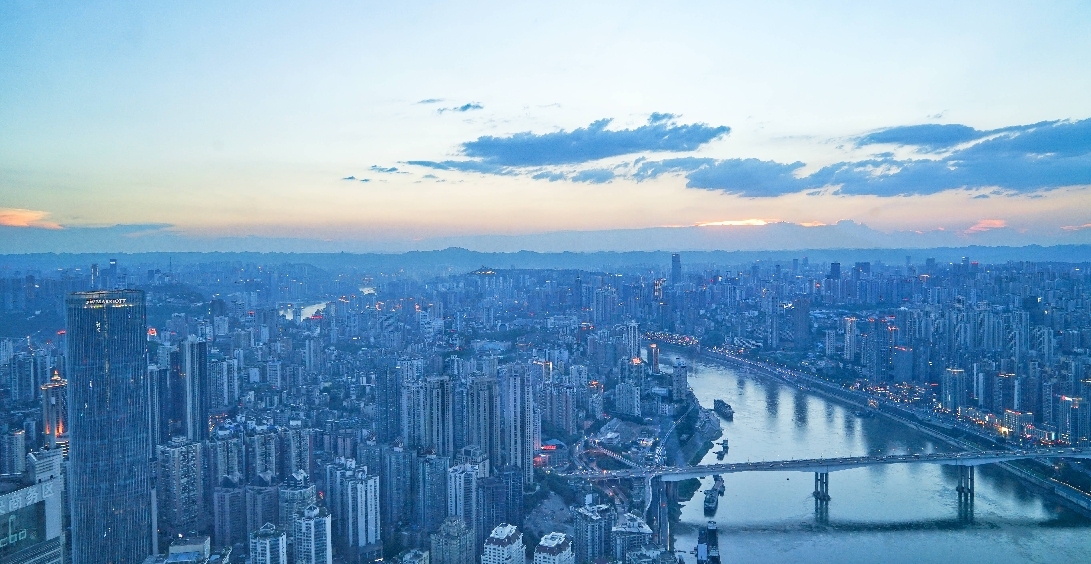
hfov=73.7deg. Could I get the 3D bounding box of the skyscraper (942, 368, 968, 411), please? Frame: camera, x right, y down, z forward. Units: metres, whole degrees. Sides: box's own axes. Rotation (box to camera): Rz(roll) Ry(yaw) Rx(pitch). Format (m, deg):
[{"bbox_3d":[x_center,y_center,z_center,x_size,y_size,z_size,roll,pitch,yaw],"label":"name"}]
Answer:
[{"bbox_3d":[968.400,255.300,1718.400,33.000,100.100,36.000,-1,2,-11],"label":"skyscraper"}]

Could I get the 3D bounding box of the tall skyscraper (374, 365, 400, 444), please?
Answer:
[{"bbox_3d":[-273.690,210.680,1262.370,37.000,131.800,28.000,-1,2,-18],"label":"tall skyscraper"}]

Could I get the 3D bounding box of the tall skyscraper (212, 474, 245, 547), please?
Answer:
[{"bbox_3d":[-366.820,263.240,844.830,26.000,81.460,24.000,0,2,14],"label":"tall skyscraper"}]

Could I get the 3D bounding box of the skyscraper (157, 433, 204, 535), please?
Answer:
[{"bbox_3d":[-447.900,244.600,892.700,35.000,106.900,35.000,1,2,33],"label":"skyscraper"}]

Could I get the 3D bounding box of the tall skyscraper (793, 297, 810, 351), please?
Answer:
[{"bbox_3d":[933.600,152.700,2646.600,48.000,180.900,36.000,0,2,12],"label":"tall skyscraper"}]

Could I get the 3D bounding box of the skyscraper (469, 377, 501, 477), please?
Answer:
[{"bbox_3d":[-87.570,204.260,1045.110,36.000,137.120,34.000,-1,2,-20],"label":"skyscraper"}]

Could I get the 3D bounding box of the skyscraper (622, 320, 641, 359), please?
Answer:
[{"bbox_3d":[279.200,193.040,2317.530,34.000,136.410,31.000,-2,2,-32],"label":"skyscraper"}]

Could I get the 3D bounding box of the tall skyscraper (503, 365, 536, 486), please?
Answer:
[{"bbox_3d":[-34.690,192.700,986.720,36.000,156.990,33.000,-1,2,-8],"label":"tall skyscraper"}]

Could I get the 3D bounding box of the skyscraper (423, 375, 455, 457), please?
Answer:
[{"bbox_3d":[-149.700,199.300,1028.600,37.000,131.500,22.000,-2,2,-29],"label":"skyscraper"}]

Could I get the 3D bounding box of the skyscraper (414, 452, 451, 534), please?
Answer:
[{"bbox_3d":[-149.200,274.400,954.600,34.000,95.100,32.000,-2,2,-41],"label":"skyscraper"}]

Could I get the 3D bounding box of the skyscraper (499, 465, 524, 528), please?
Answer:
[{"bbox_3d":[-44.810,274.120,921.320,31.000,86.650,30.000,-1,2,-14],"label":"skyscraper"}]

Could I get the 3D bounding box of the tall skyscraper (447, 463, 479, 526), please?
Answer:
[{"bbox_3d":[-106.220,273.070,939.270,34.000,78.770,28.000,-1,2,-2],"label":"tall skyscraper"}]

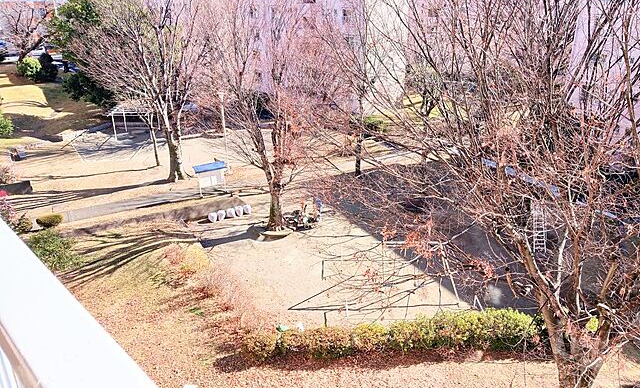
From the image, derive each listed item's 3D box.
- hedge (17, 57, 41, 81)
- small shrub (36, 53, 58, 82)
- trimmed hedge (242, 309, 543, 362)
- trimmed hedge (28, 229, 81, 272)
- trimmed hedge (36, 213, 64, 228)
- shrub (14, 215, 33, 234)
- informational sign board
[{"bbox_3d":[-42.700,-18.200,73.100,3.100,3.100,3.000,-1,22,0],"label":"hedge"},{"bbox_3d":[-38.800,-17.900,71.100,2.800,3.900,2.800,-1,22,0],"label":"small shrub"},{"bbox_3d":[2.720,5.250,18.770,10.900,1.000,1.250,-1,22,-1],"label":"trimmed hedge"},{"bbox_3d":[-12.730,2.750,23.850,2.500,1.700,2.400,-1,22,0],"label":"trimmed hedge"},{"bbox_3d":[-14.920,1.430,27.650,1.450,0.700,1.250,-1,22,0],"label":"trimmed hedge"},{"bbox_3d":[-16.000,1.700,26.840,1.050,1.000,1.000,-1,22,0],"label":"shrub"},{"bbox_3d":[-6.680,-0.920,31.070,2.000,1.950,0.700,-13,25,-27],"label":"informational sign board"}]

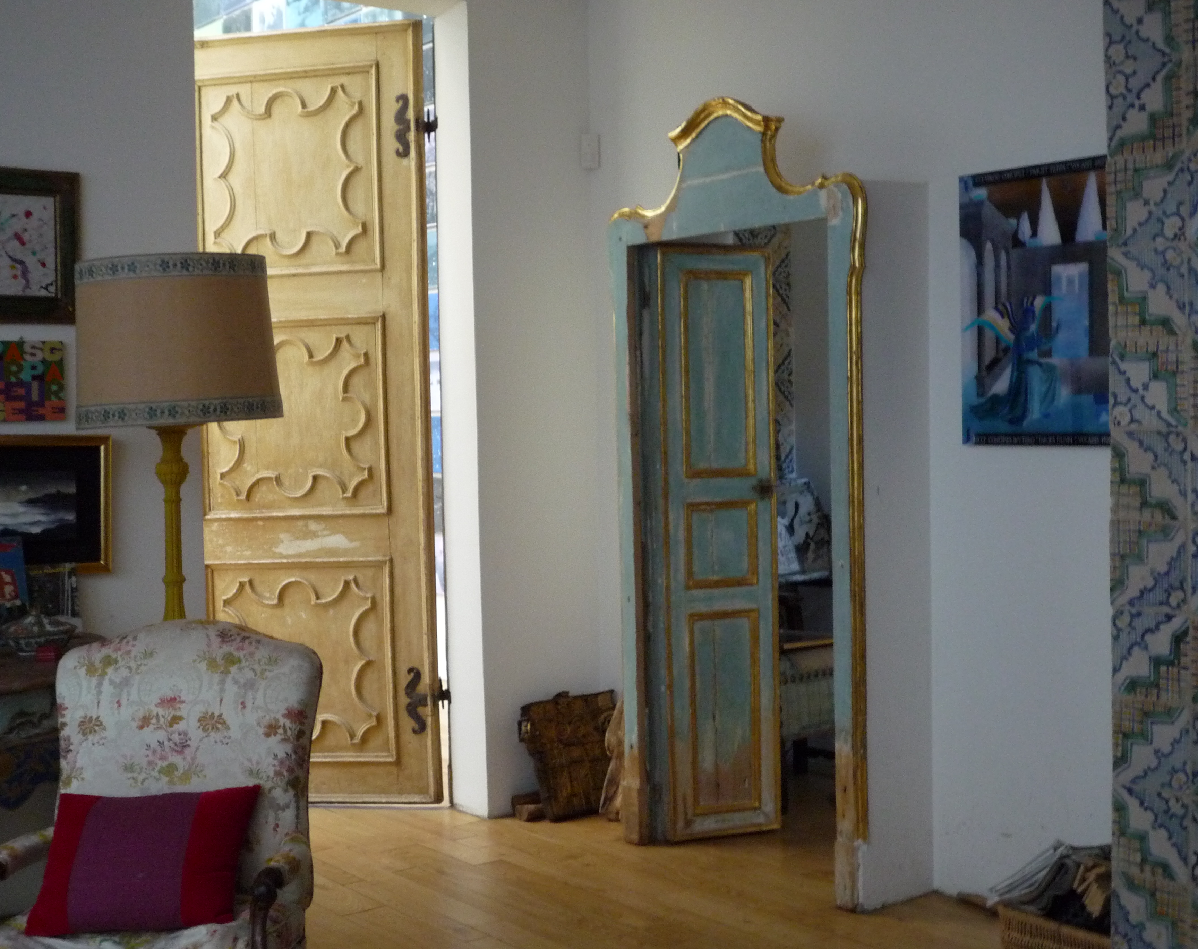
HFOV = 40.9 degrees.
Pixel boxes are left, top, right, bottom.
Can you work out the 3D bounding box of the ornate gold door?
[{"bbox_3d":[-1.102,-0.200,5.902,1.037,2.796,0.060,-1,2,13],"label":"ornate gold door"}]

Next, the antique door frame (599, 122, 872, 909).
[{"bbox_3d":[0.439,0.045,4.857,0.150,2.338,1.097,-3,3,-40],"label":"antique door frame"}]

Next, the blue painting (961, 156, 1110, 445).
[{"bbox_3d":[1.185,-0.452,4.306,0.020,0.751,0.537,-3,3,-40],"label":"blue painting"}]

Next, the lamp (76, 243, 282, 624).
[{"bbox_3d":[-1.078,0.361,4.172,0.540,1.831,0.540,-2,3,-15],"label":"lamp"}]

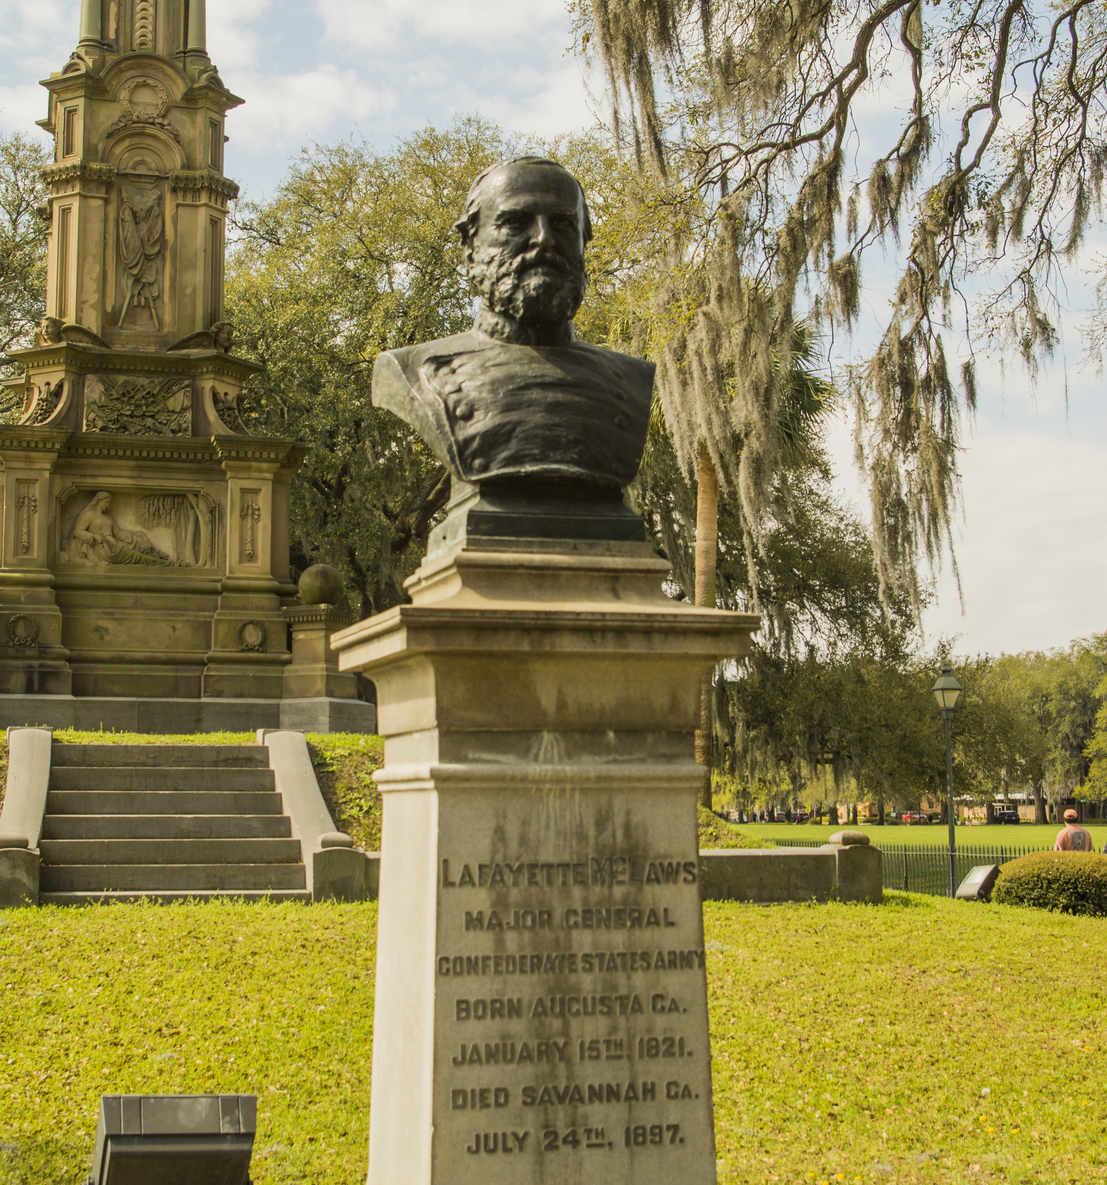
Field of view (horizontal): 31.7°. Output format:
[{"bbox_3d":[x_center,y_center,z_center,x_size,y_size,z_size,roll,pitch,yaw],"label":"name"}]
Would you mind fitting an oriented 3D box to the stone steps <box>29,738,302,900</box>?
[{"bbox_3d":[-2.865,1.675,14.395,1.940,1.140,1.850,2,-6,-15],"label":"stone steps"}]

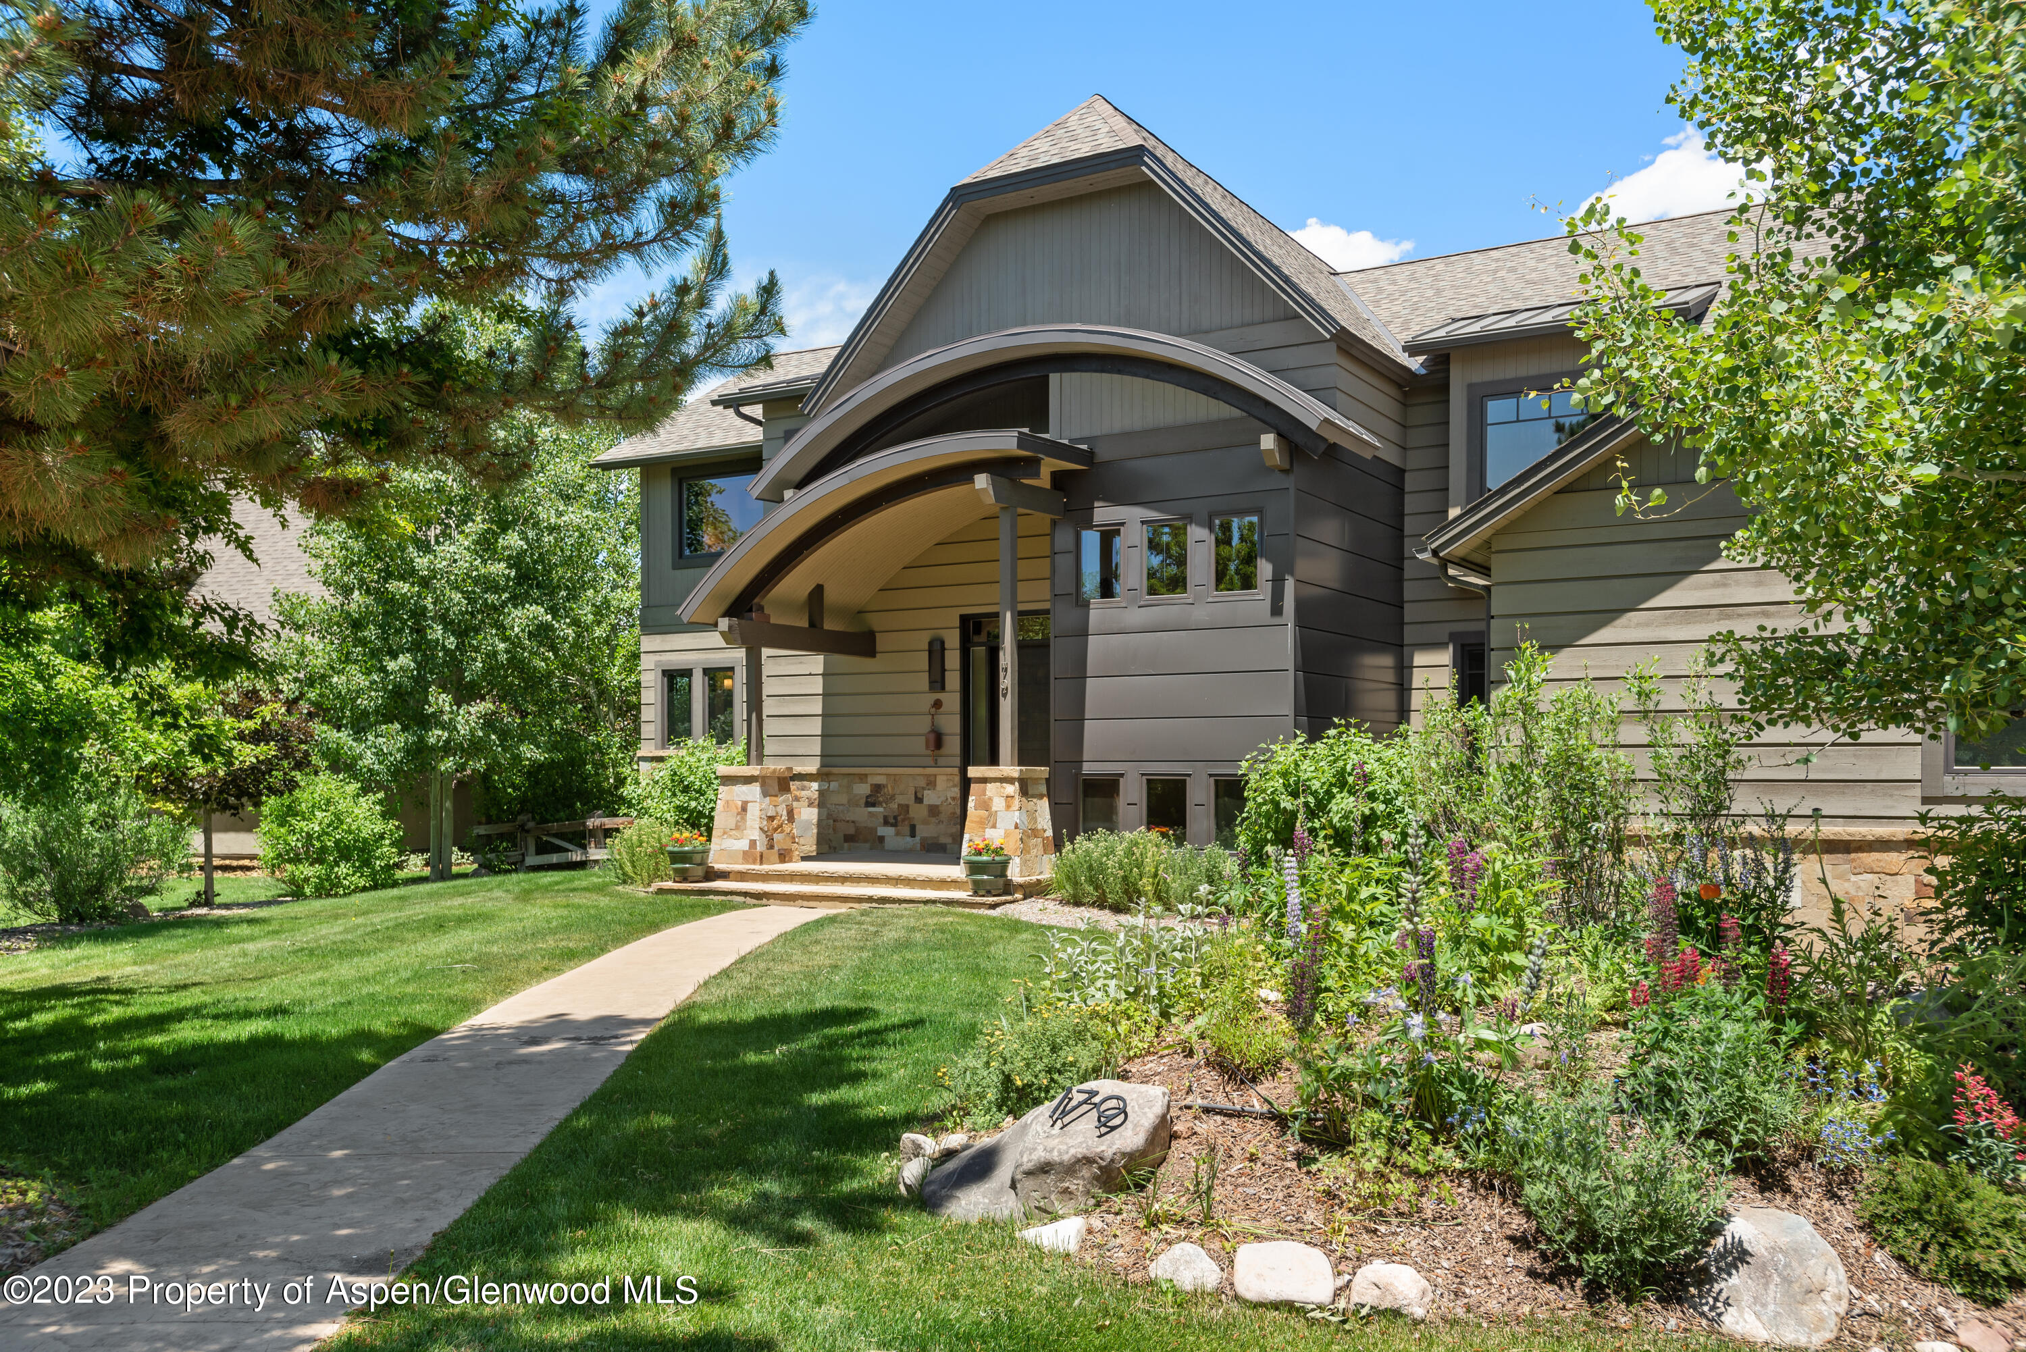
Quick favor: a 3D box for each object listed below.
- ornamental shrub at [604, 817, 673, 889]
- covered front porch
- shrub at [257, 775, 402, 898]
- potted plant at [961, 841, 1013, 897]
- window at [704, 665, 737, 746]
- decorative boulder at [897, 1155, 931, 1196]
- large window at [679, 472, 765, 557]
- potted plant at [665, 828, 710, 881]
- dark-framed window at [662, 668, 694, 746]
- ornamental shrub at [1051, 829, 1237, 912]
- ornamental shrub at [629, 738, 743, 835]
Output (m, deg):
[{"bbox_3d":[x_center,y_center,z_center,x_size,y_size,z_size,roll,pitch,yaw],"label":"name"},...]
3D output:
[{"bbox_3d":[-4.161,1.970,17.600,0.850,0.800,0.800,0,-2,0],"label":"ornamental shrub"},{"bbox_3d":[-1.040,0.010,17.300,4.400,4.400,2.900,-1,-2,32],"label":"covered front porch"},{"bbox_3d":[-7.807,1.834,18.000,1.600,1.400,1.500,-1,-2,32],"label":"shrub"},{"bbox_3d":[-0.243,1.842,15.100,0.460,0.530,0.460,0,-2,0],"label":"potted plant"},{"bbox_3d":[-4.168,0.429,22.500,0.570,1.120,0.120,-1,-2,32],"label":"window"},{"bbox_3d":[-0.334,1.679,5.300,0.110,0.125,0.120,-1,-2,32],"label":"decorative boulder"},{"bbox_3d":[-4.104,-2.294,22.400,1.500,1.200,0.120,-1,-2,32],"label":"large window"},{"bbox_3d":[-3.461,1.906,16.800,0.460,0.530,0.460,0,-2,0],"label":"potted plant"},{"bbox_3d":[-4.863,0.460,22.900,0.550,1.120,0.120,-1,-2,32],"label":"dark-framed window"},{"bbox_3d":[1.251,1.857,15.100,1.550,0.770,0.900,-1,-2,32],"label":"ornamental shrub"},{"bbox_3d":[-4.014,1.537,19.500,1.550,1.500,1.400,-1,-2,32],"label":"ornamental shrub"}]

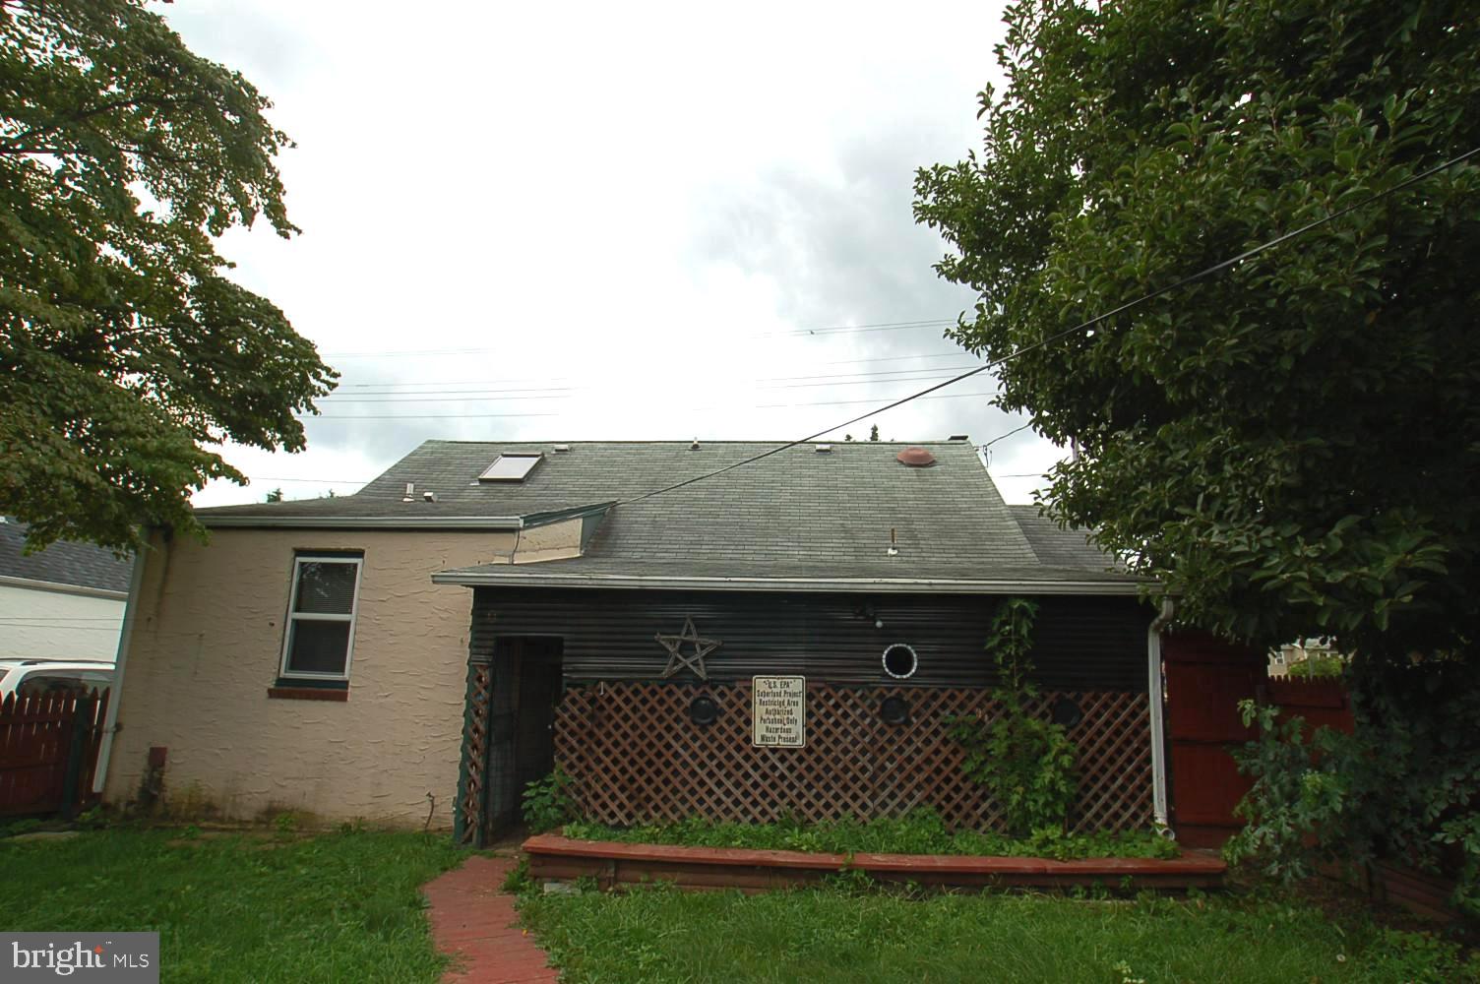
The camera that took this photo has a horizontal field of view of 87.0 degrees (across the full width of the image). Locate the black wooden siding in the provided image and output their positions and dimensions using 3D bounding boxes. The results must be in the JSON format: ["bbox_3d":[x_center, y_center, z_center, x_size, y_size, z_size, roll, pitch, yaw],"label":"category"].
[{"bbox_3d":[0.594,1.323,7.116,6.150,0.860,0.100,1,-12,2],"label":"black wooden siding"}]

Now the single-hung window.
[{"bbox_3d":[-4.462,1.351,8.375,0.740,1.275,0.100,1,-12,2],"label":"single-hung window"}]

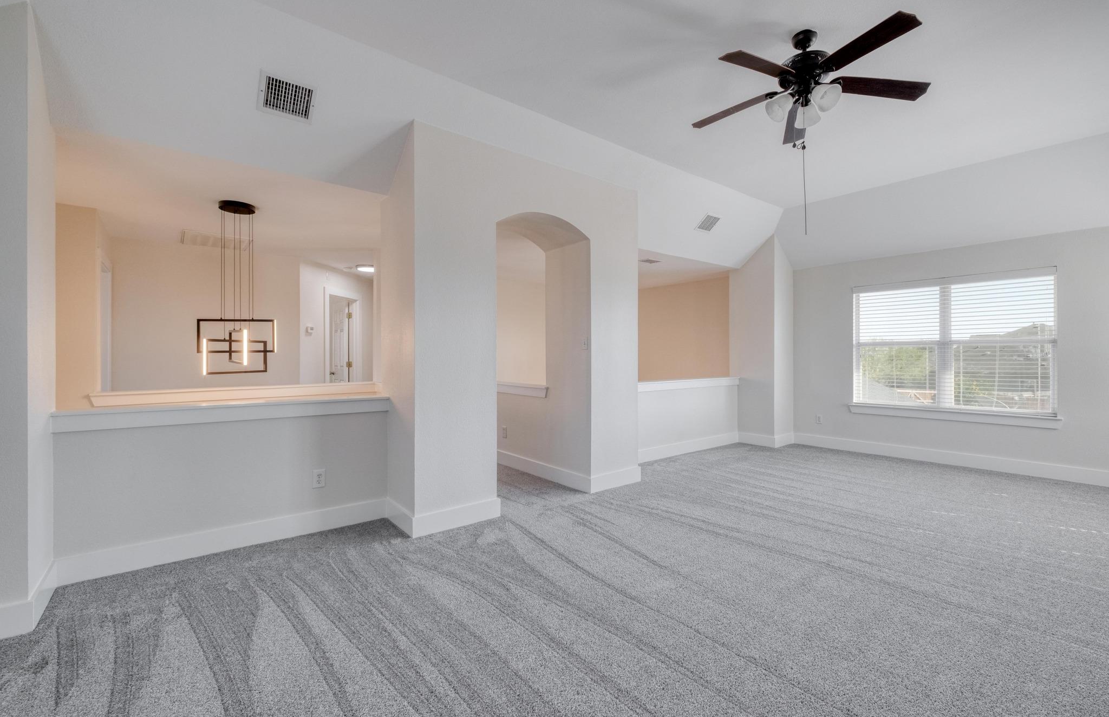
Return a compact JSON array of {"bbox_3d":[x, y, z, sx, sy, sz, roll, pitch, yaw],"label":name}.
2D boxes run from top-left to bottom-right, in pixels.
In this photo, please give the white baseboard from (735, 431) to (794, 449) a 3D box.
[{"bbox_3d":[3.086,1.153,6.692,0.560,0.148,0.541,0,0,-38],"label":"white baseboard"}]

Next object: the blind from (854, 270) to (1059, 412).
[{"bbox_3d":[4.496,-0.177,5.365,0.068,1.509,1.830,0,0,-38],"label":"blind"}]

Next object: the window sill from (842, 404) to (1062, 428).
[{"bbox_3d":[4.487,0.657,5.354,0.111,0.106,1.904,0,0,-38],"label":"window sill"}]

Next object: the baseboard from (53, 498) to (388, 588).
[{"bbox_3d":[-2.005,1.167,3.056,1.784,0.148,0.025,0,0,-38],"label":"baseboard"}]

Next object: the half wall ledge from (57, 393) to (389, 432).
[{"bbox_3d":[-1.985,0.342,3.014,1.755,0.110,0.182,0,0,-38],"label":"half wall ledge"}]

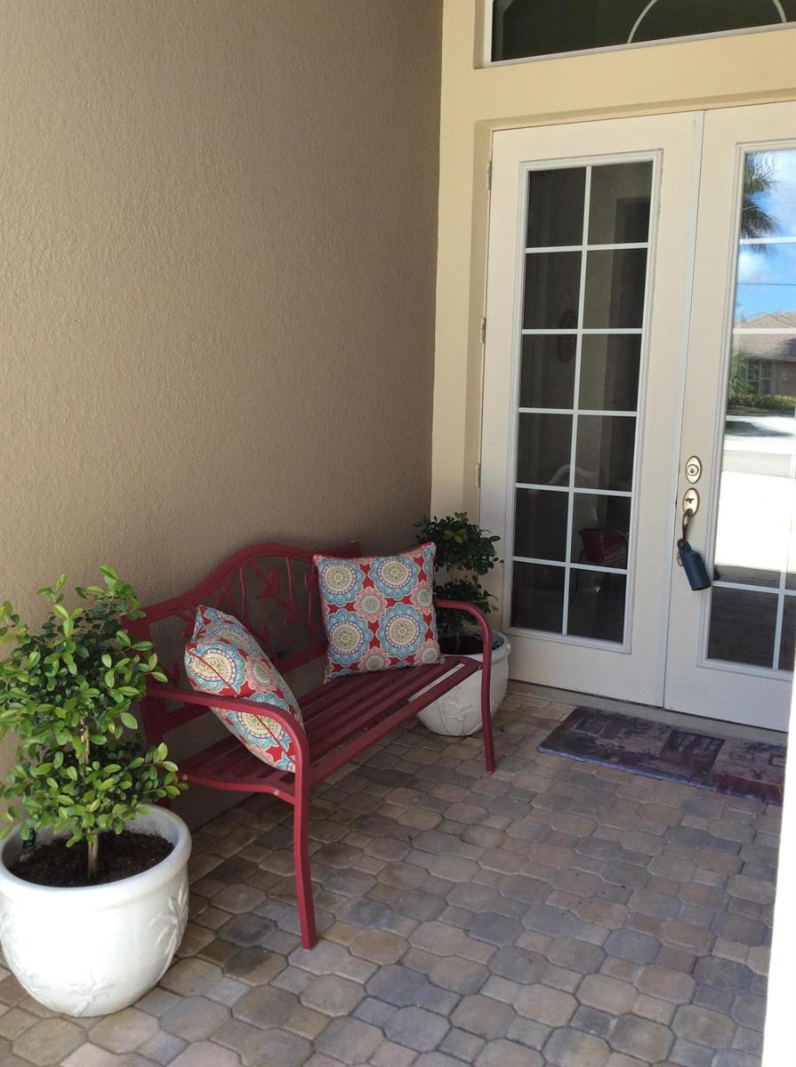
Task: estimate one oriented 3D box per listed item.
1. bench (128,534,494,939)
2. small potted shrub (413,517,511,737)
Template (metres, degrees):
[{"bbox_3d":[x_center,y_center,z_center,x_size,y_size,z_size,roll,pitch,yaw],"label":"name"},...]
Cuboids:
[{"bbox_3d":[-0.197,0.505,3.128,0.620,0.890,1.280,6,12,27],"label":"bench"},{"bbox_3d":[0.242,0.354,3.987,0.430,0.883,0.430,1,11,0],"label":"small potted shrub"}]

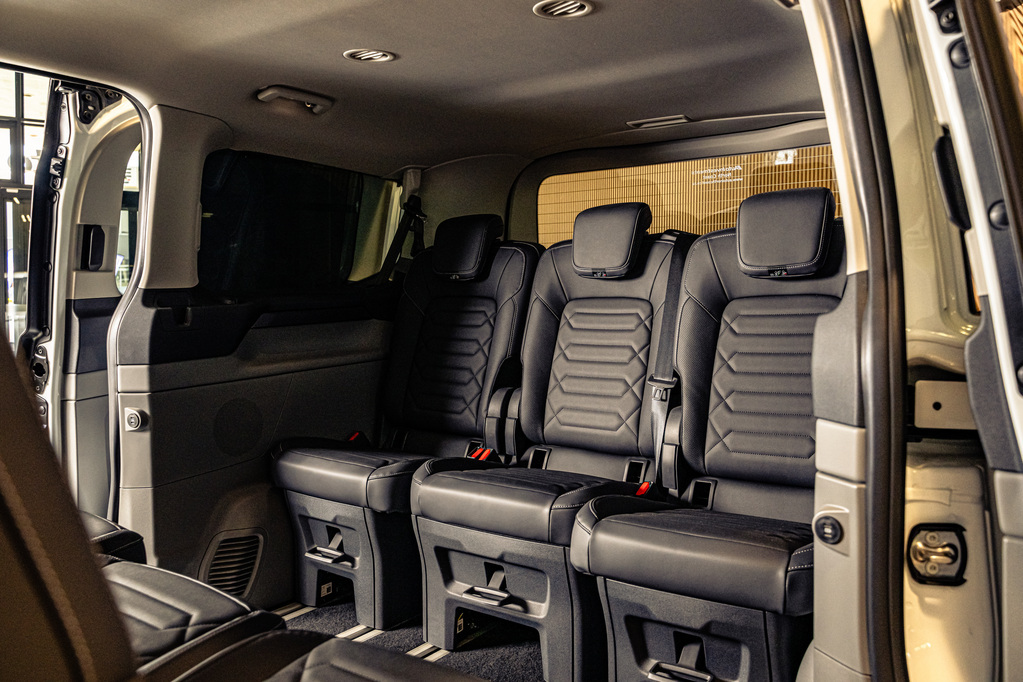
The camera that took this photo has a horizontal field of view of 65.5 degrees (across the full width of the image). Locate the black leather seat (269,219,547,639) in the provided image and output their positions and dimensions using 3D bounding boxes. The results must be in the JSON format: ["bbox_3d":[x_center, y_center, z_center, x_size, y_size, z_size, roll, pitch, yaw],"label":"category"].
[{"bbox_3d":[-0.295,0.157,2.271,0.492,1.064,0.718,2,4,35],"label":"black leather seat"}]

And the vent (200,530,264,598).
[{"bbox_3d":[-0.714,0.575,2.053,0.156,0.183,0.030,8,-2,-35],"label":"vent"}]

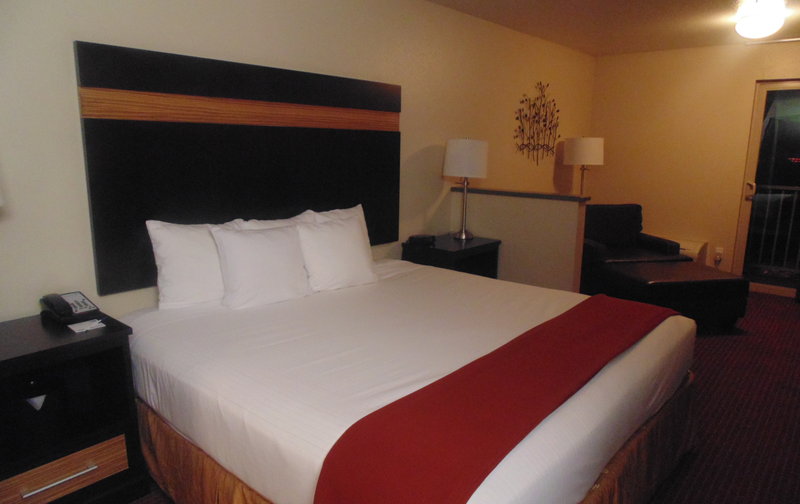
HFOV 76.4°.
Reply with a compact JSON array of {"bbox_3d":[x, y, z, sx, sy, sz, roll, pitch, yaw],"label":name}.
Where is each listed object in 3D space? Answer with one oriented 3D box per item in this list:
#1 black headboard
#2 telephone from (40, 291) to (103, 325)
[{"bbox_3d":[-0.679,-0.472,2.889,0.040,1.070,1.970,11,15,41],"label":"black headboard"},{"bbox_3d":[-1.388,0.223,2.143,0.200,0.092,0.190,11,15,41],"label":"telephone"}]

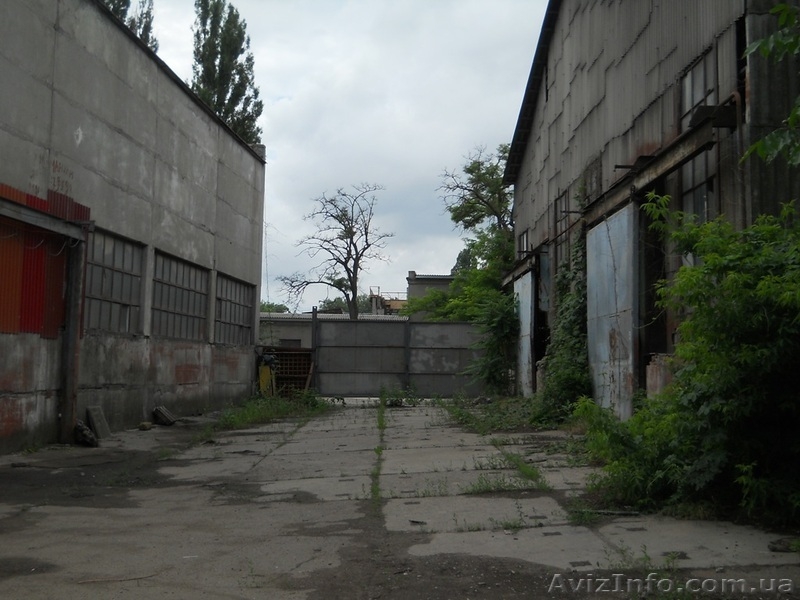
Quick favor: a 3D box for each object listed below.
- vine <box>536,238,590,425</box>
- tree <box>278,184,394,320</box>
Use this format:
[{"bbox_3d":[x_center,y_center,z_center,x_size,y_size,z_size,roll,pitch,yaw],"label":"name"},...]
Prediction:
[{"bbox_3d":[4.180,0.740,24.600,1.200,4.500,3.600,1,-4,0],"label":"vine"},{"bbox_3d":[-3.080,-0.550,46.000,5.600,10.000,5.100,1,-4,0],"label":"tree"}]

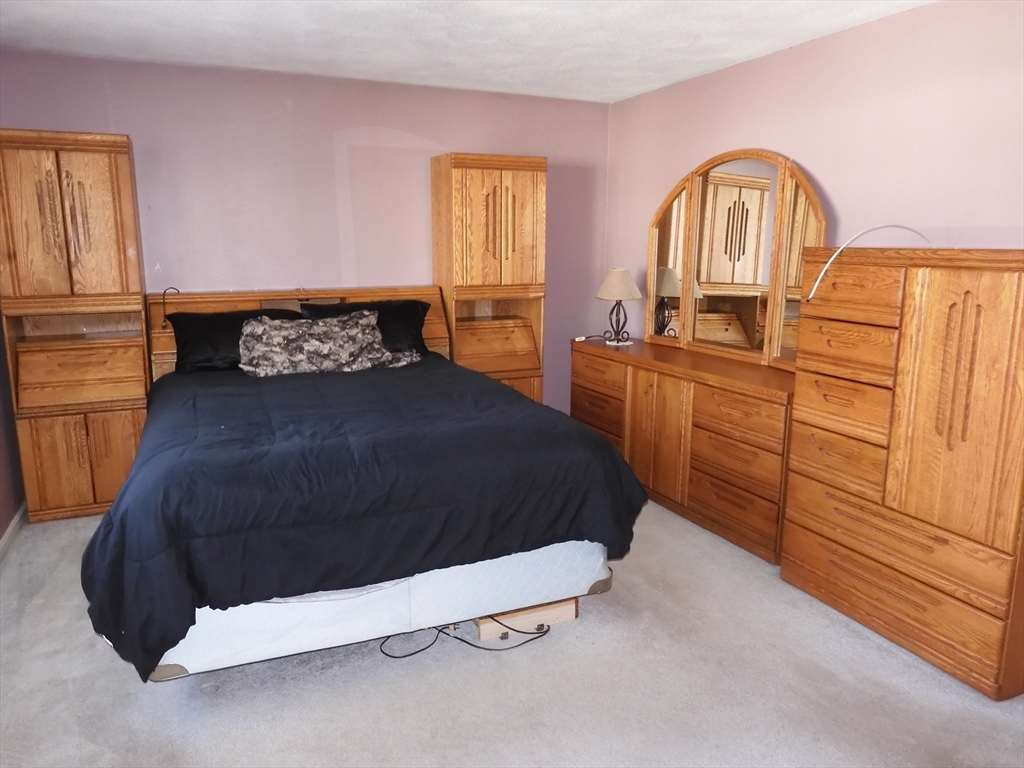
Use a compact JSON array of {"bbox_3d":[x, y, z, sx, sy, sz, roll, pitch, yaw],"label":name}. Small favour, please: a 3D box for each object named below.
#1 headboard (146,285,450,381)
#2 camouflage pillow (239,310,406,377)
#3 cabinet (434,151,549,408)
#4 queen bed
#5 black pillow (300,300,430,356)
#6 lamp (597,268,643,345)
[{"bbox_3d":[-1.258,-0.018,4.474,1.760,1.140,0.280,-6,12,-26],"label":"headboard"},{"bbox_3d":[-1.071,-0.248,4.013,0.860,0.370,0.210,-6,-13,-26],"label":"camouflage pillow"},{"bbox_3d":[-0.152,-0.521,4.877,0.660,1.962,0.380,-6,12,-26],"label":"cabinet"},{"bbox_3d":[-0.808,0.192,3.407,1.800,1.140,2.620,-5,12,-22],"label":"queen bed"},{"bbox_3d":[-0.889,-0.326,4.349,0.770,0.380,0.180,-6,-10,-26],"label":"black pillow"},{"bbox_3d":[0.696,-0.513,4.639,0.300,0.490,0.300,0,11,0],"label":"lamp"}]

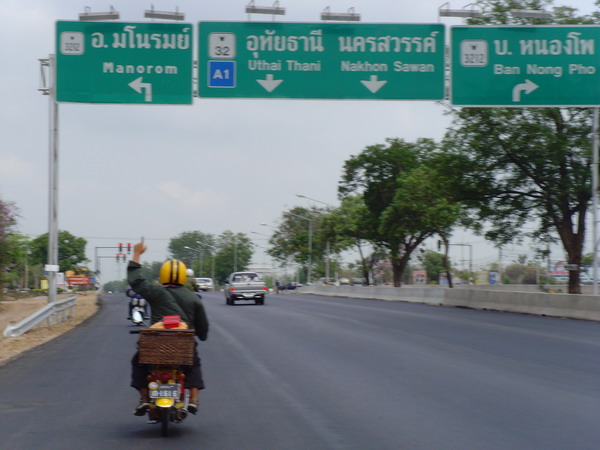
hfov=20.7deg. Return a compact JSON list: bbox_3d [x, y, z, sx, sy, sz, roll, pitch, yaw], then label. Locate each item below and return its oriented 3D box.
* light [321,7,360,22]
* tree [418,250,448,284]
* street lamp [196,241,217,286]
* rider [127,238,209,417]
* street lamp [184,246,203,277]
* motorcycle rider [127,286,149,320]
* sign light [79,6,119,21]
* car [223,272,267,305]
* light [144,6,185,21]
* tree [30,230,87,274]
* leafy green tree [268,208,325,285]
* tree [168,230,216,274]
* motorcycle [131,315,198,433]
[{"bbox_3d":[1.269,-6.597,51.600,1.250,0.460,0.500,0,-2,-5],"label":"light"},{"bbox_3d":[16.337,5.405,200.000,3.600,4.600,3.500,0,-2,-5],"label":"tree"},{"bbox_3d":[-16.955,7.125,297.000,3.300,8.800,0.400,0,-2,-6],"label":"street lamp"},{"bbox_3d":[-1.183,0.915,14.700,0.740,1.580,0.800,0,-2,-5],"label":"rider"},{"bbox_3d":[-20.050,8.378,310.000,3.200,8.700,0.400,0,-2,-6],"label":"street lamp"},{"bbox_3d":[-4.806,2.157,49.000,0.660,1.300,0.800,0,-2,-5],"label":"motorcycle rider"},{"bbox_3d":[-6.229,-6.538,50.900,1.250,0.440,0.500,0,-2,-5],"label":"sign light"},{"bbox_3d":[-2.648,3.066,80.000,1.740,1.560,4.950,0,-2,-6],"label":"car"},{"bbox_3d":[-4.184,-6.535,51.000,1.230,0.380,0.400,0,-2,-5],"label":"light"},{"bbox_3d":[-29.942,4.482,205.000,7.300,7.500,7.300,0,-2,-6],"label":"tree"},{"bbox_3d":[-0.404,2.596,190.000,7.000,9.500,7.000,0,-2,-5],"label":"leafy green tree"},{"bbox_3d":[-23.829,7.648,365.000,10.700,13.000,10.700,0,-2,-6],"label":"tree"},{"bbox_3d":[-1.247,1.348,15.100,0.680,1.100,1.900,0,-2,-5],"label":"motorcycle"}]

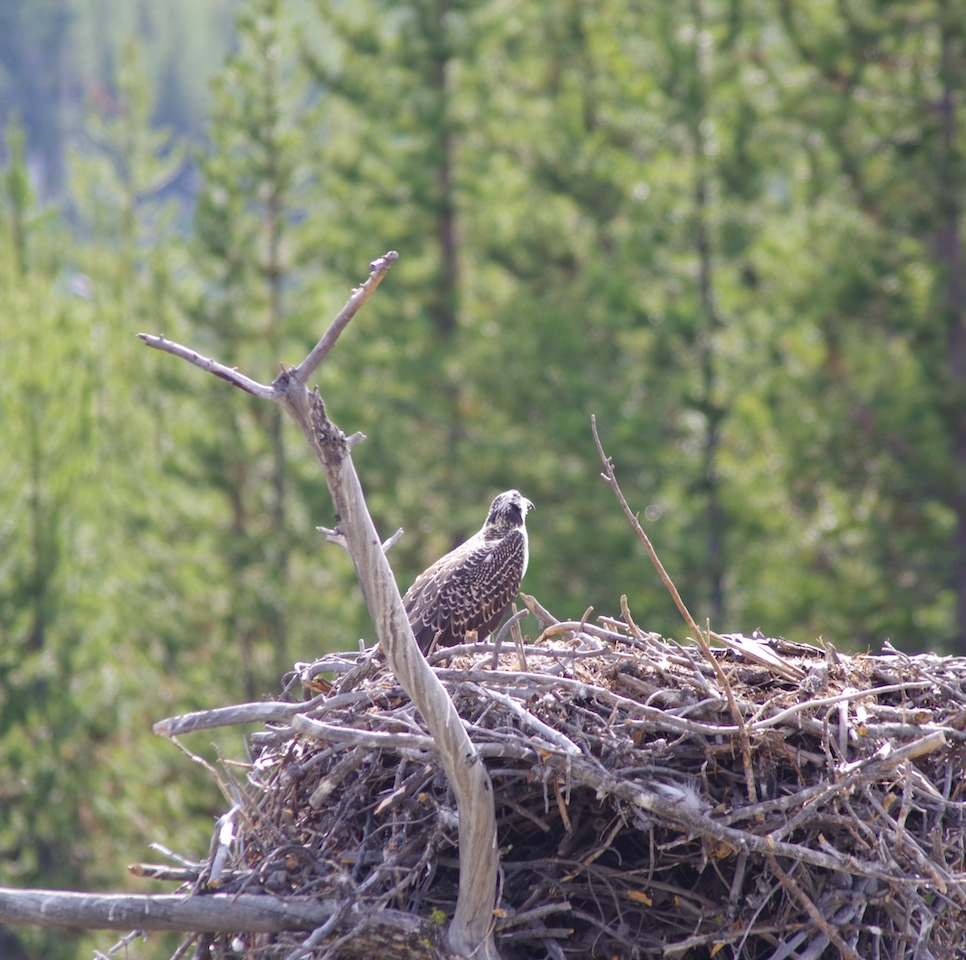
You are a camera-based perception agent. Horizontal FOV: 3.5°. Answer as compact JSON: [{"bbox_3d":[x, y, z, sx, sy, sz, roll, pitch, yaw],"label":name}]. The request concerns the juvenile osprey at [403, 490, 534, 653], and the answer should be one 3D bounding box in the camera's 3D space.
[{"bbox_3d":[-0.039,0.226,38.000,0.350,0.410,0.180,-4,5,-38],"label":"juvenile osprey"}]

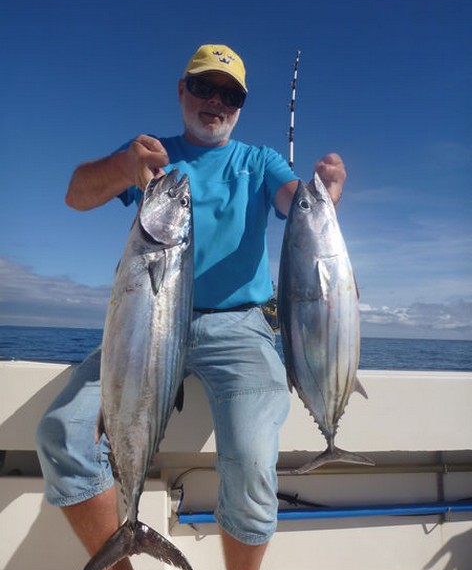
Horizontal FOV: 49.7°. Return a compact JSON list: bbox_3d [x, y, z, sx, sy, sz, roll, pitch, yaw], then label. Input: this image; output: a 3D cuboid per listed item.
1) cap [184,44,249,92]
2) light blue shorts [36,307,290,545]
[{"bbox_3d":[-0.056,-0.600,1.395,0.175,0.135,0.250,8,11,-13],"label":"cap"},{"bbox_3d":[-0.155,0.292,1.280,0.580,0.530,0.440,1,-6,7],"label":"light blue shorts"}]

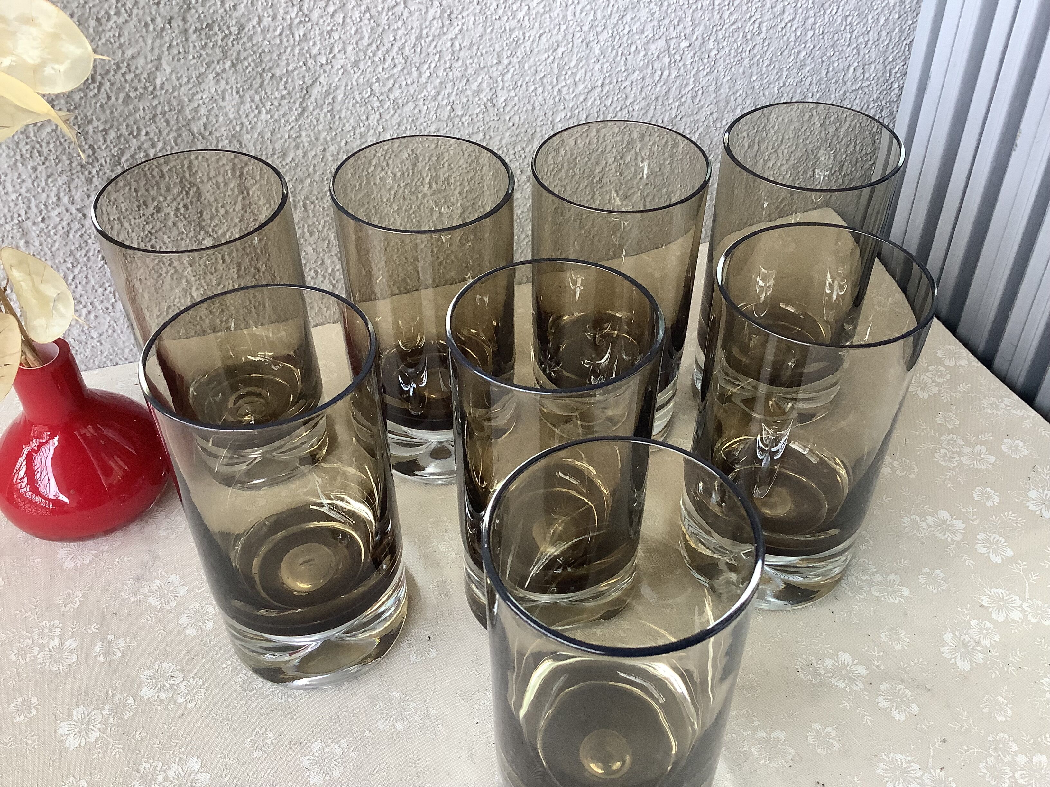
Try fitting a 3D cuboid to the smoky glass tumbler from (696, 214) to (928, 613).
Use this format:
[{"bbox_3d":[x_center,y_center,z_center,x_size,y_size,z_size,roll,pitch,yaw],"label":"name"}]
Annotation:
[{"bbox_3d":[0.100,0.015,0.360,0.071,0.141,0.071,0,42,0],"label":"smoky glass tumbler"}]

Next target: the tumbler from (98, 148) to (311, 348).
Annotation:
[{"bbox_3d":[-0.125,-0.022,0.401,0.071,0.141,0.071,0,42,0],"label":"tumbler"}]

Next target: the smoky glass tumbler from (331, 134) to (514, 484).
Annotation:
[{"bbox_3d":[-0.039,-0.030,0.410,0.071,0.141,0.071,0,42,0],"label":"smoky glass tumbler"}]

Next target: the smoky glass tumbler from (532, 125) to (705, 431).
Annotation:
[{"bbox_3d":[0.038,-0.039,0.419,0.071,0.141,0.071,0,42,0],"label":"smoky glass tumbler"}]

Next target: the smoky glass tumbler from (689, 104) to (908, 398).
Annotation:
[{"bbox_3d":[0.118,-0.049,0.429,0.071,0.141,0.071,0,42,0],"label":"smoky glass tumbler"}]

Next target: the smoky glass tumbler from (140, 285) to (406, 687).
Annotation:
[{"bbox_3d":[-0.081,0.040,0.334,0.071,0.141,0.071,0,42,0],"label":"smoky glass tumbler"}]

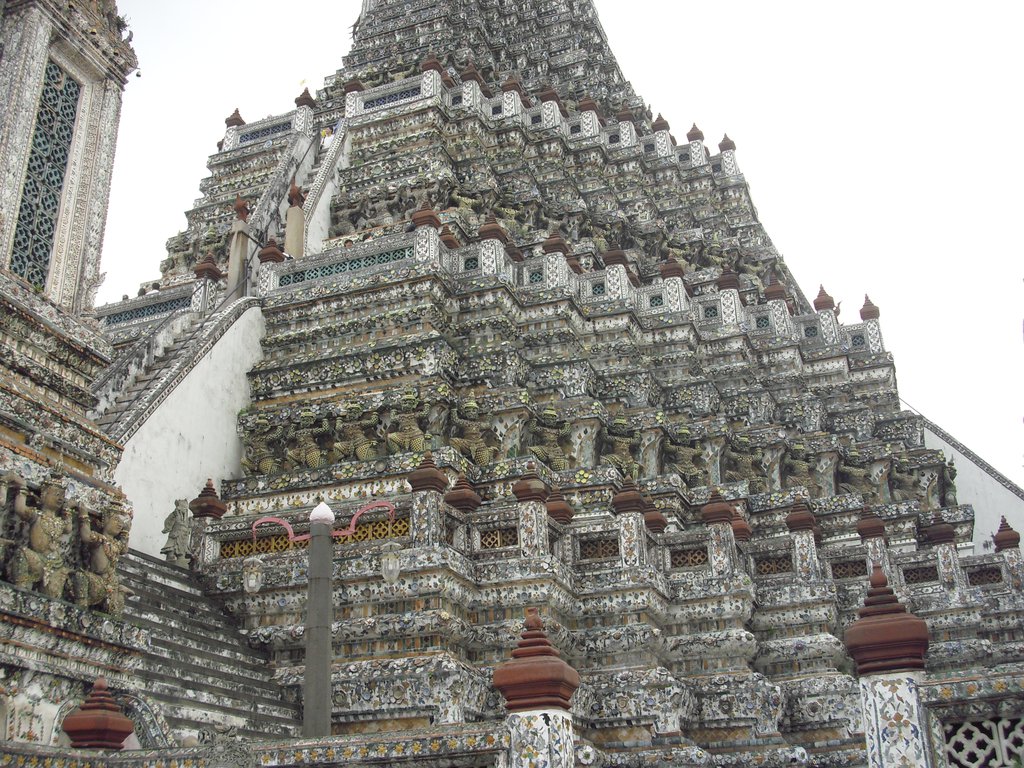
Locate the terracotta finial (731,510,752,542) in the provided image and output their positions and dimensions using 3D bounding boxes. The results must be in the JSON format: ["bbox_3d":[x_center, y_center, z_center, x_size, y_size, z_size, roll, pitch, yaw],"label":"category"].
[{"bbox_3d":[4.006,2.522,20.150,0.450,0.620,0.450,-10,-25,17],"label":"terracotta finial"}]

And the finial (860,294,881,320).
[{"bbox_3d":[9.224,-1.936,28.994,0.500,0.858,0.500,-10,-25,19],"label":"finial"}]

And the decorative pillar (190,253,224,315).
[{"bbox_3d":[-7.067,-2.291,26.061,0.500,1.728,0.500,-10,-25,19],"label":"decorative pillar"}]

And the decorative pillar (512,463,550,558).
[{"bbox_3d":[0.339,2.133,18.957,0.500,1.747,0.500,-10,-25,19],"label":"decorative pillar"}]

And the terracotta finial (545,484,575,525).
[{"bbox_3d":[0.829,2.135,20.142,0.504,0.693,0.504,-10,-24,18],"label":"terracotta finial"}]

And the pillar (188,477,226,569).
[{"bbox_3d":[-4.842,2.202,17.852,0.465,1.470,0.465,-10,-25,17],"label":"pillar"}]

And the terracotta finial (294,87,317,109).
[{"bbox_3d":[-5.473,-7.594,29.877,0.444,0.600,0.444,-10,-25,19],"label":"terracotta finial"}]

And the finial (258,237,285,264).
[{"bbox_3d":[-4.944,-2.780,23.181,0.440,0.630,0.440,-10,-25,17],"label":"finial"}]

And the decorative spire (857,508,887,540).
[{"bbox_3d":[6.896,2.684,21.573,0.500,0.701,0.500,-10,-25,19],"label":"decorative spire"}]

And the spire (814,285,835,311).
[{"bbox_3d":[7.193,-2.006,26.087,0.460,0.650,0.460,-10,-25,17],"label":"spire"}]

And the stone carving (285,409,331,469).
[{"bbox_3d":[-4.007,1.066,22.139,0.860,1.360,0.450,-10,-25,19],"label":"stone carving"}]

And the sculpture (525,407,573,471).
[{"bbox_3d":[0.740,1.076,22.762,0.880,1.420,0.450,-10,-25,19],"label":"sculpture"}]

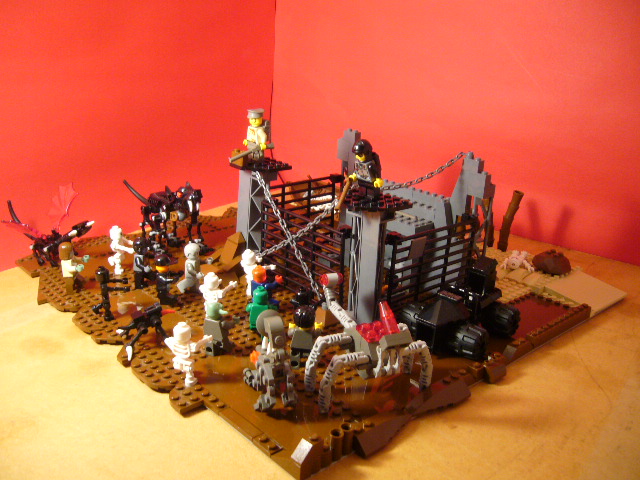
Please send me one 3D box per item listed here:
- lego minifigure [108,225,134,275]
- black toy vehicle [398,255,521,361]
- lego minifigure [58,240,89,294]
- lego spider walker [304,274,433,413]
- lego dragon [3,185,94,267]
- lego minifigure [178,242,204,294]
[{"bbox_3d":[-0.173,0.009,0.563,0.025,0.042,0.024,-3,19,-15],"label":"lego minifigure"},{"bbox_3d":[0.103,0.045,0.478,0.071,0.057,0.086,17,23,37],"label":"black toy vehicle"},{"bbox_3d":[-0.198,0.022,0.522,0.022,0.043,0.023,-10,22,-33],"label":"lego minifigure"},{"bbox_3d":[0.025,0.060,0.408,0.078,0.066,0.062,-6,21,-26],"label":"lego spider walker"},{"bbox_3d":[-0.241,-0.013,0.583,0.094,0.063,0.084,10,20,21],"label":"lego dragon"},{"bbox_3d":[-0.104,0.024,0.528,0.023,0.041,0.026,3,19,1],"label":"lego minifigure"}]

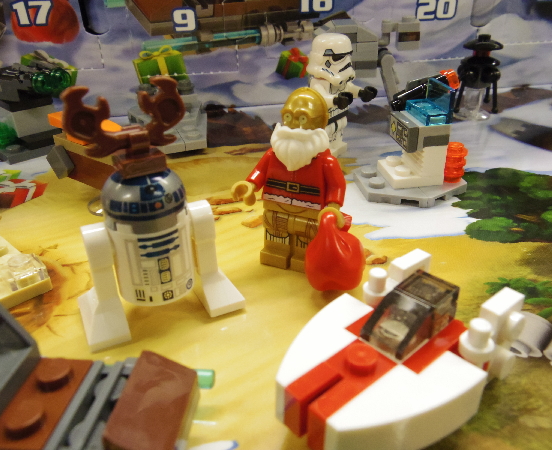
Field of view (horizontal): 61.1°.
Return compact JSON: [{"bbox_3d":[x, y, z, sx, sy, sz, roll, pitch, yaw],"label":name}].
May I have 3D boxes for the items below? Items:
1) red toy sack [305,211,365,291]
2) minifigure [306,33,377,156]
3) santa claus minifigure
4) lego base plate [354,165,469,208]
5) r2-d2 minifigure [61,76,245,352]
[{"bbox_3d":[0.013,0.006,0.102,0.014,0.019,0.012,13,32,25],"label":"red toy sack"},{"bbox_3d":[0.022,-0.044,0.167,0.023,0.042,0.024,19,35,33],"label":"minifigure"},{"bbox_3d":[0.005,-0.009,0.106,0.025,0.042,0.016,13,32,25],"label":"santa claus minifigure"},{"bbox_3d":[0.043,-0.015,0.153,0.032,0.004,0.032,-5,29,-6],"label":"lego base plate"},{"bbox_3d":[-0.025,-0.003,0.092,0.032,0.048,0.016,-12,30,-19],"label":"r2-d2 minifigure"}]

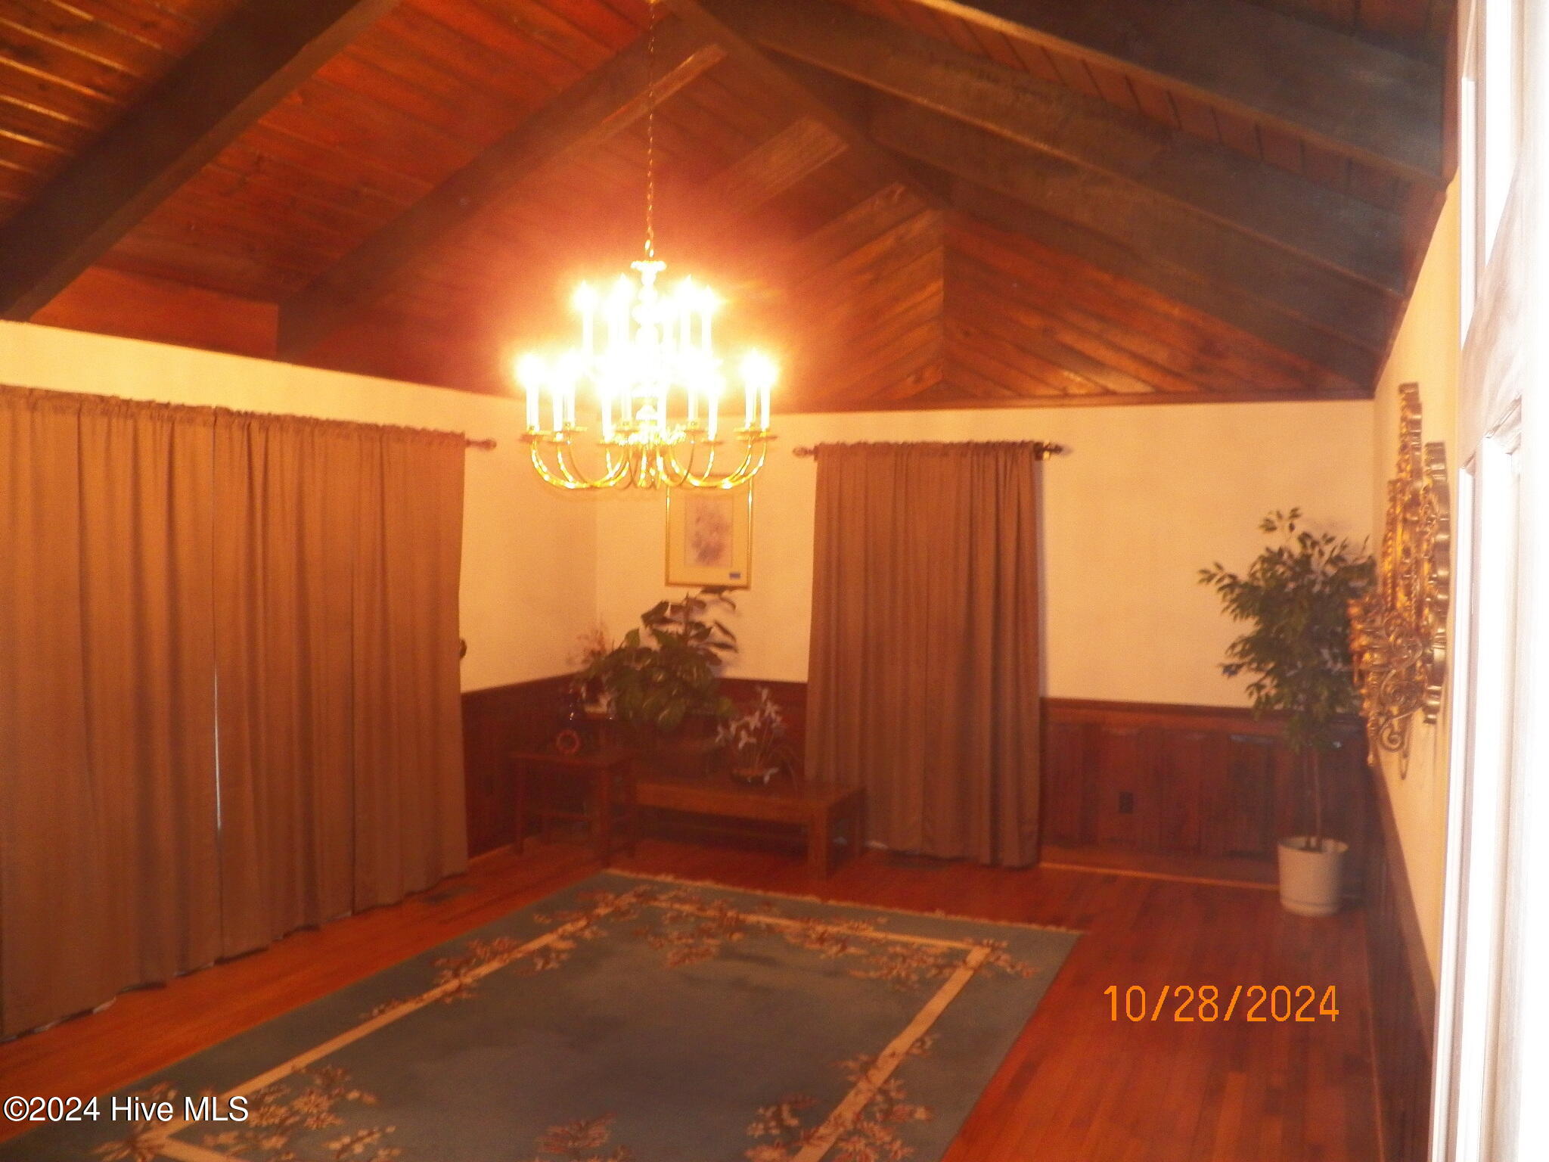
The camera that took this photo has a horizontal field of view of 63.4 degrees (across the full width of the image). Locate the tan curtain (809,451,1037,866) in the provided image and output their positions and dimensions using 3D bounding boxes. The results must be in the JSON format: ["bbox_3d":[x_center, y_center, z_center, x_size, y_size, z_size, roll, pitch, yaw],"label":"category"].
[{"bbox_3d":[0.773,0.360,6.685,1.324,2.192,0.120,1,2,24],"label":"tan curtain"}]

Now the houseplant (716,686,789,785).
[{"bbox_3d":[-0.120,0.828,6.808,0.352,0.513,0.320,1,2,0],"label":"houseplant"}]

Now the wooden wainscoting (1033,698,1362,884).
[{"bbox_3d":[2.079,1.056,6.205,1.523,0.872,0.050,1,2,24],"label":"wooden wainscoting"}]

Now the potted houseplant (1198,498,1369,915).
[{"bbox_3d":[2.330,0.592,5.733,0.708,1.835,0.660,1,2,24],"label":"potted houseplant"}]

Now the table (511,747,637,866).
[{"bbox_3d":[-1.057,1.170,6.648,0.620,0.545,0.340,1,2,24],"label":"table"}]

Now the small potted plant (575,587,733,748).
[{"bbox_3d":[-0.655,0.461,6.856,0.788,0.841,0.600,1,2,24],"label":"small potted plant"}]

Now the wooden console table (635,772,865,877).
[{"bbox_3d":[-0.196,1.269,6.693,1.265,0.363,0.530,1,2,24],"label":"wooden console table"}]

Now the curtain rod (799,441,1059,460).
[{"bbox_3d":[0.786,-0.691,6.650,1.504,0.070,0.080,1,2,24],"label":"curtain rod"}]

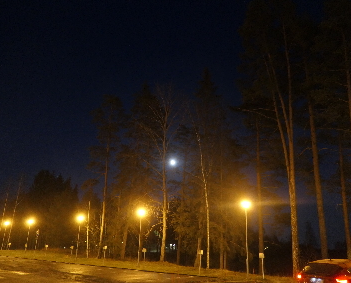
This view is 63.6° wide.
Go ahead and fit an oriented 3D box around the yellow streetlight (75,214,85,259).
[{"bbox_3d":[-10.209,10.088,29.946,0.450,4.200,0.500,-17,-27,41],"label":"yellow streetlight"}]

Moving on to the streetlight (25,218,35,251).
[{"bbox_3d":[-20.337,13.162,39.174,0.450,4.200,0.500,-17,-27,41],"label":"streetlight"}]

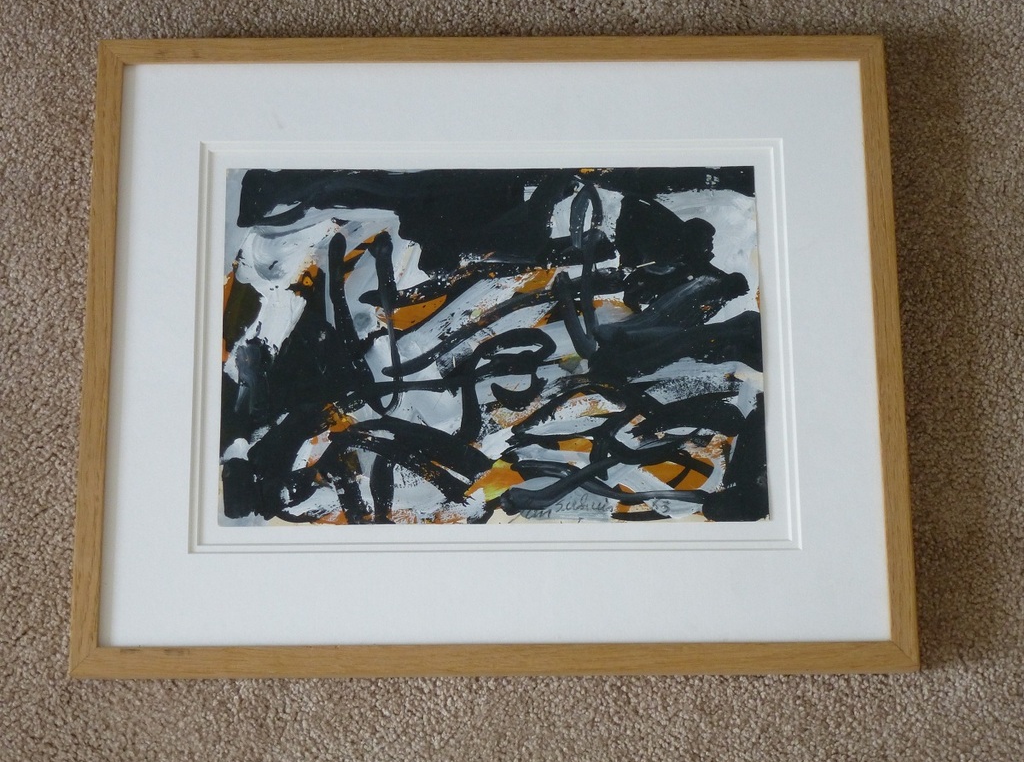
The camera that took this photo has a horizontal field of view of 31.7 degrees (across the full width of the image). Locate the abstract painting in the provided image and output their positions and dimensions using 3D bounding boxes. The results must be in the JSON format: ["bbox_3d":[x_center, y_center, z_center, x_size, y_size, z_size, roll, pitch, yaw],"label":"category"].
[{"bbox_3d":[-0.012,-0.023,1.085,0.324,0.010,0.221,0,77,-1],"label":"abstract painting"}]

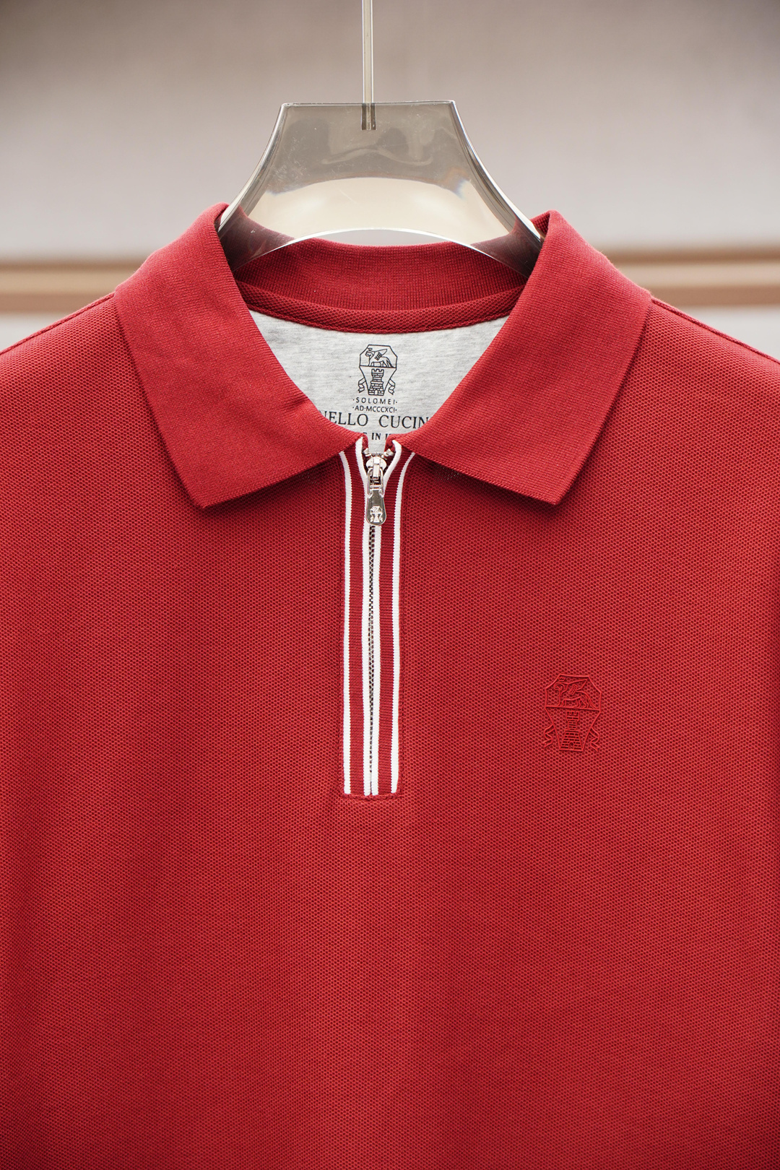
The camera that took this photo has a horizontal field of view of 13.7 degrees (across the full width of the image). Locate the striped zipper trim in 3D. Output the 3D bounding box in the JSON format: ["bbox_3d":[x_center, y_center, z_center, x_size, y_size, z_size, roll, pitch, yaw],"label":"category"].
[{"bbox_3d":[-0.006,0.015,1.480,0.033,0.164,0.020,0,-3,0],"label":"striped zipper trim"}]

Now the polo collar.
[{"bbox_3d":[-0.004,-0.107,1.520,0.249,0.143,0.130,0,2,0],"label":"polo collar"}]

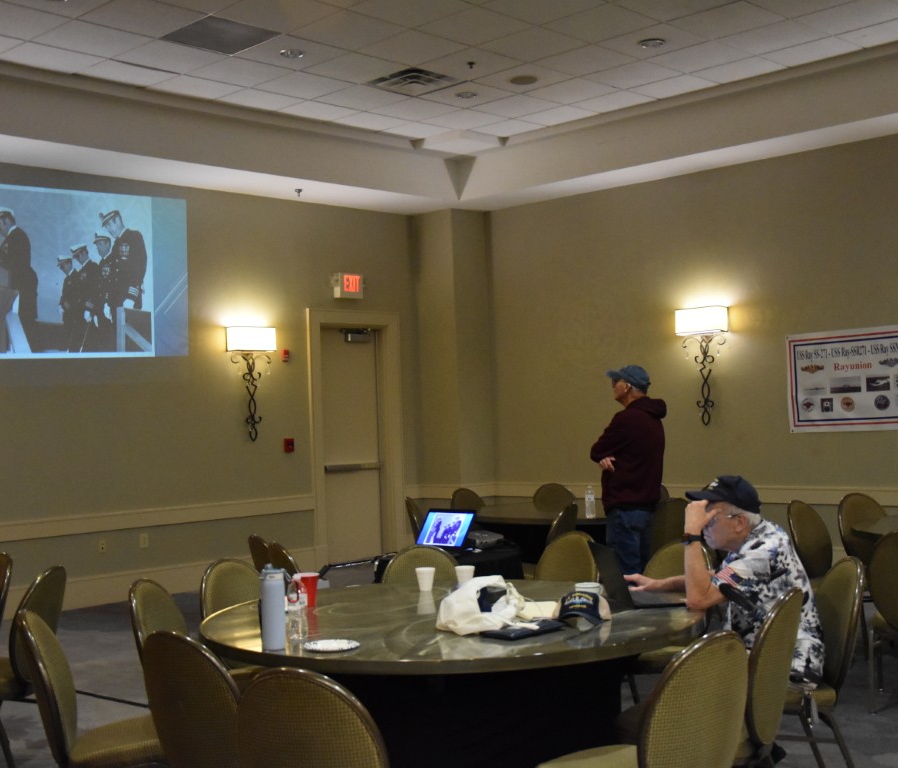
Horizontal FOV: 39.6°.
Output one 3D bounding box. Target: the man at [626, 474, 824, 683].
[{"bbox_3d":[1.065,0.958,4.693,0.760,1.230,0.560,-2,-2,-5],"label":"man"}]

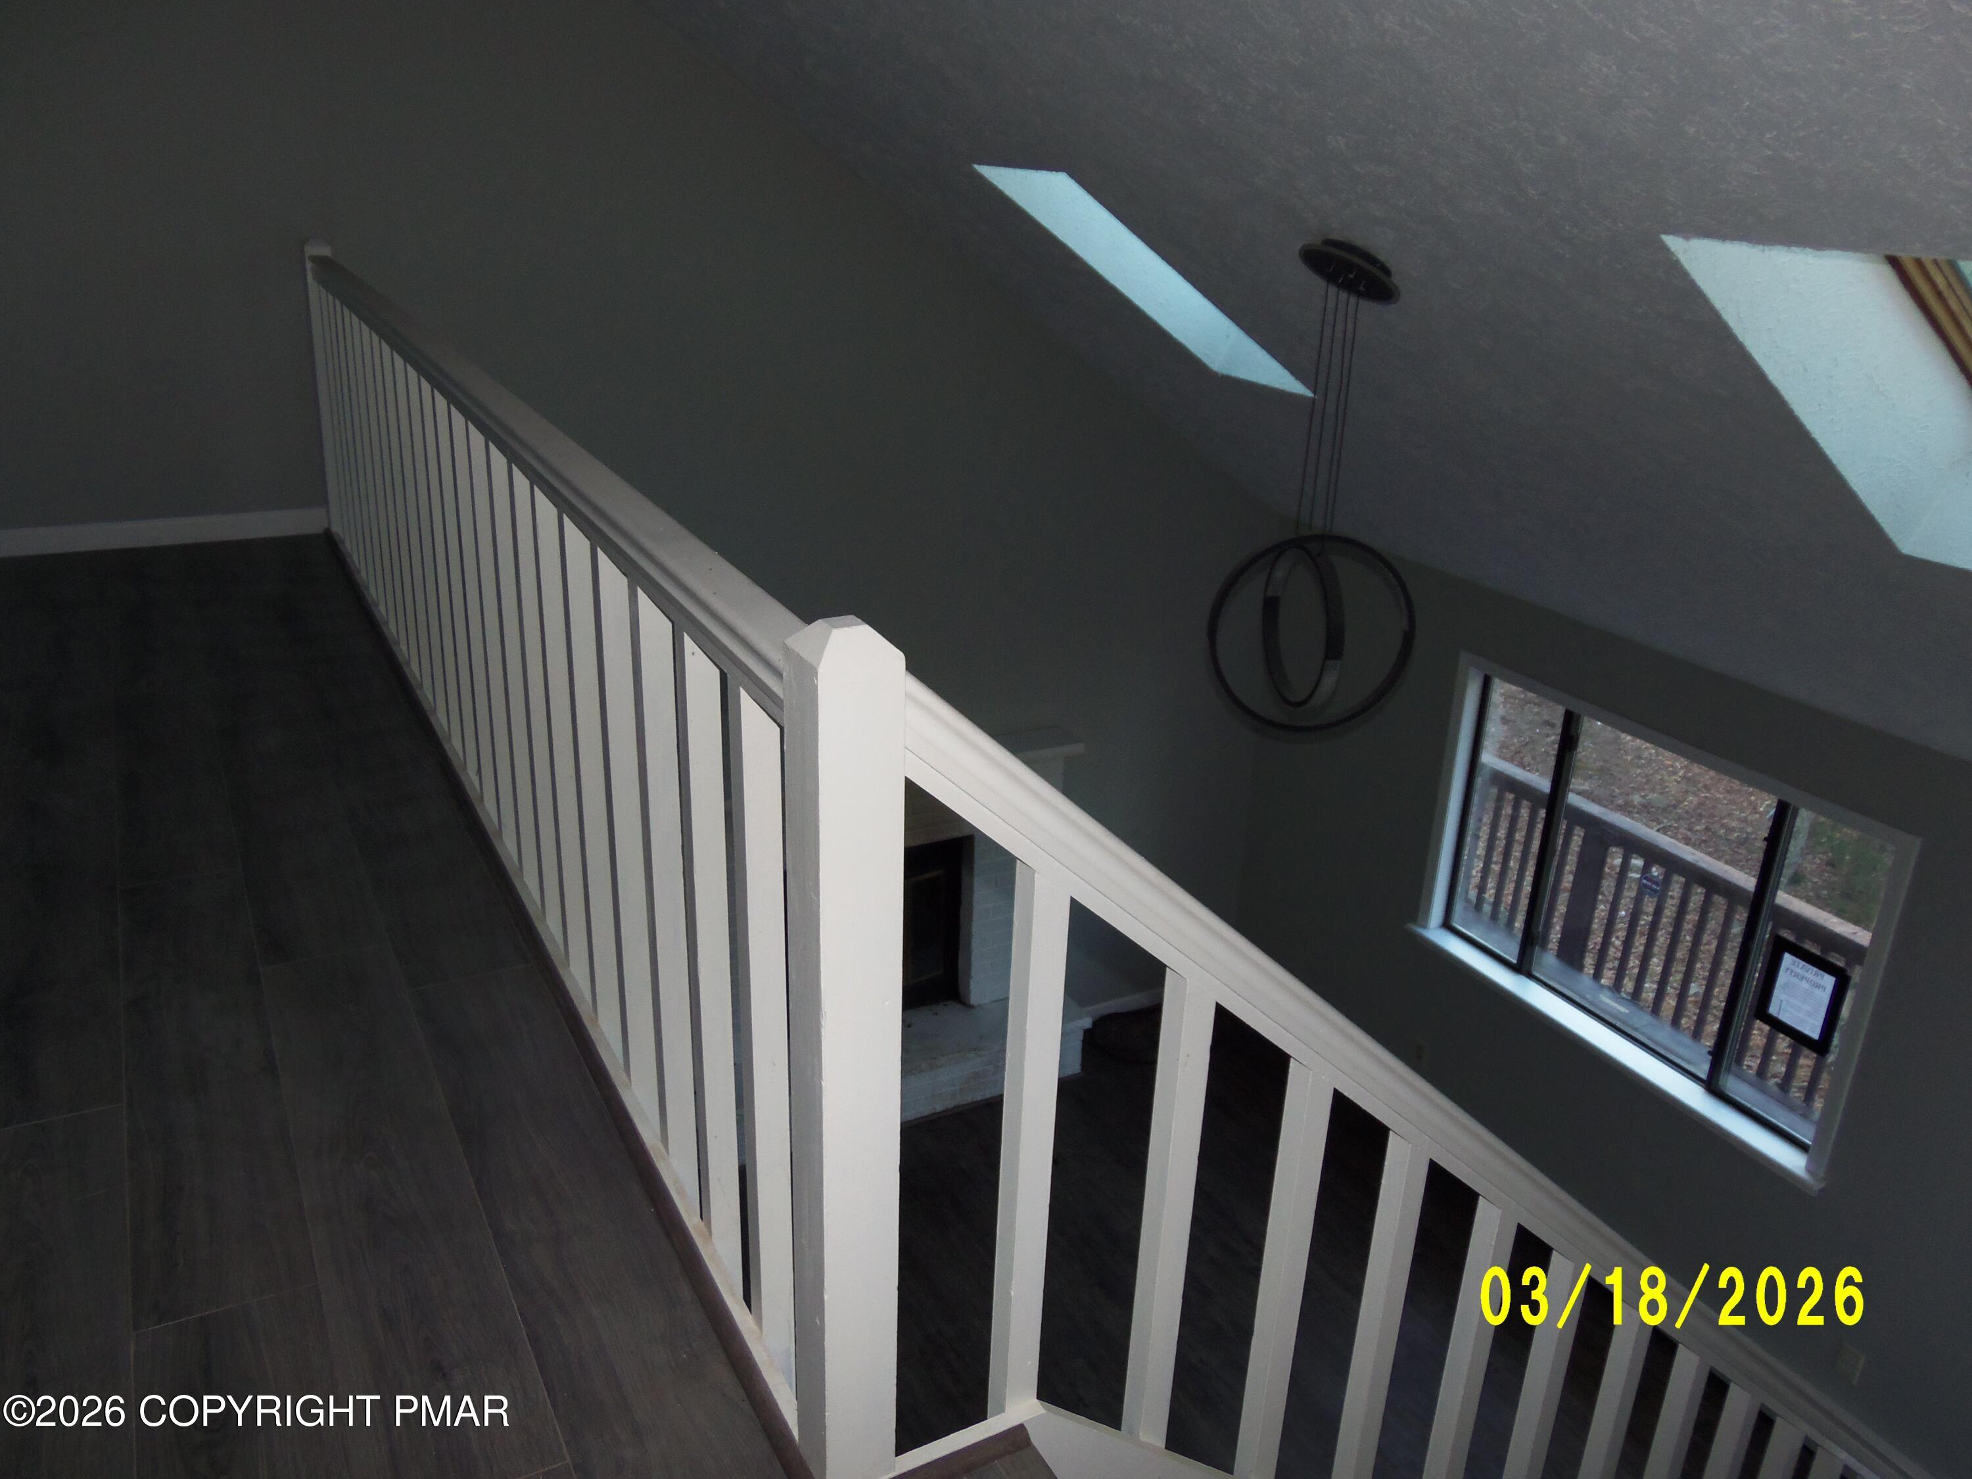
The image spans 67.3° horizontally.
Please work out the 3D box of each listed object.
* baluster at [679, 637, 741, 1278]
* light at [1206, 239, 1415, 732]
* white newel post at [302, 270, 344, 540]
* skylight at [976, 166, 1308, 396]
[{"bbox_3d":[-0.331,0.302,1.794,0.040,0.920,0.040,-10,25,-27],"label":"baluster"},{"bbox_3d":[0.845,-0.594,3.714,0.520,1.240,0.420,7,23,12],"label":"light"},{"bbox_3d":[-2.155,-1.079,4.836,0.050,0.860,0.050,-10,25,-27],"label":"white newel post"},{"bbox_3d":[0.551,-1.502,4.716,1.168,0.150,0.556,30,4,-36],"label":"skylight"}]

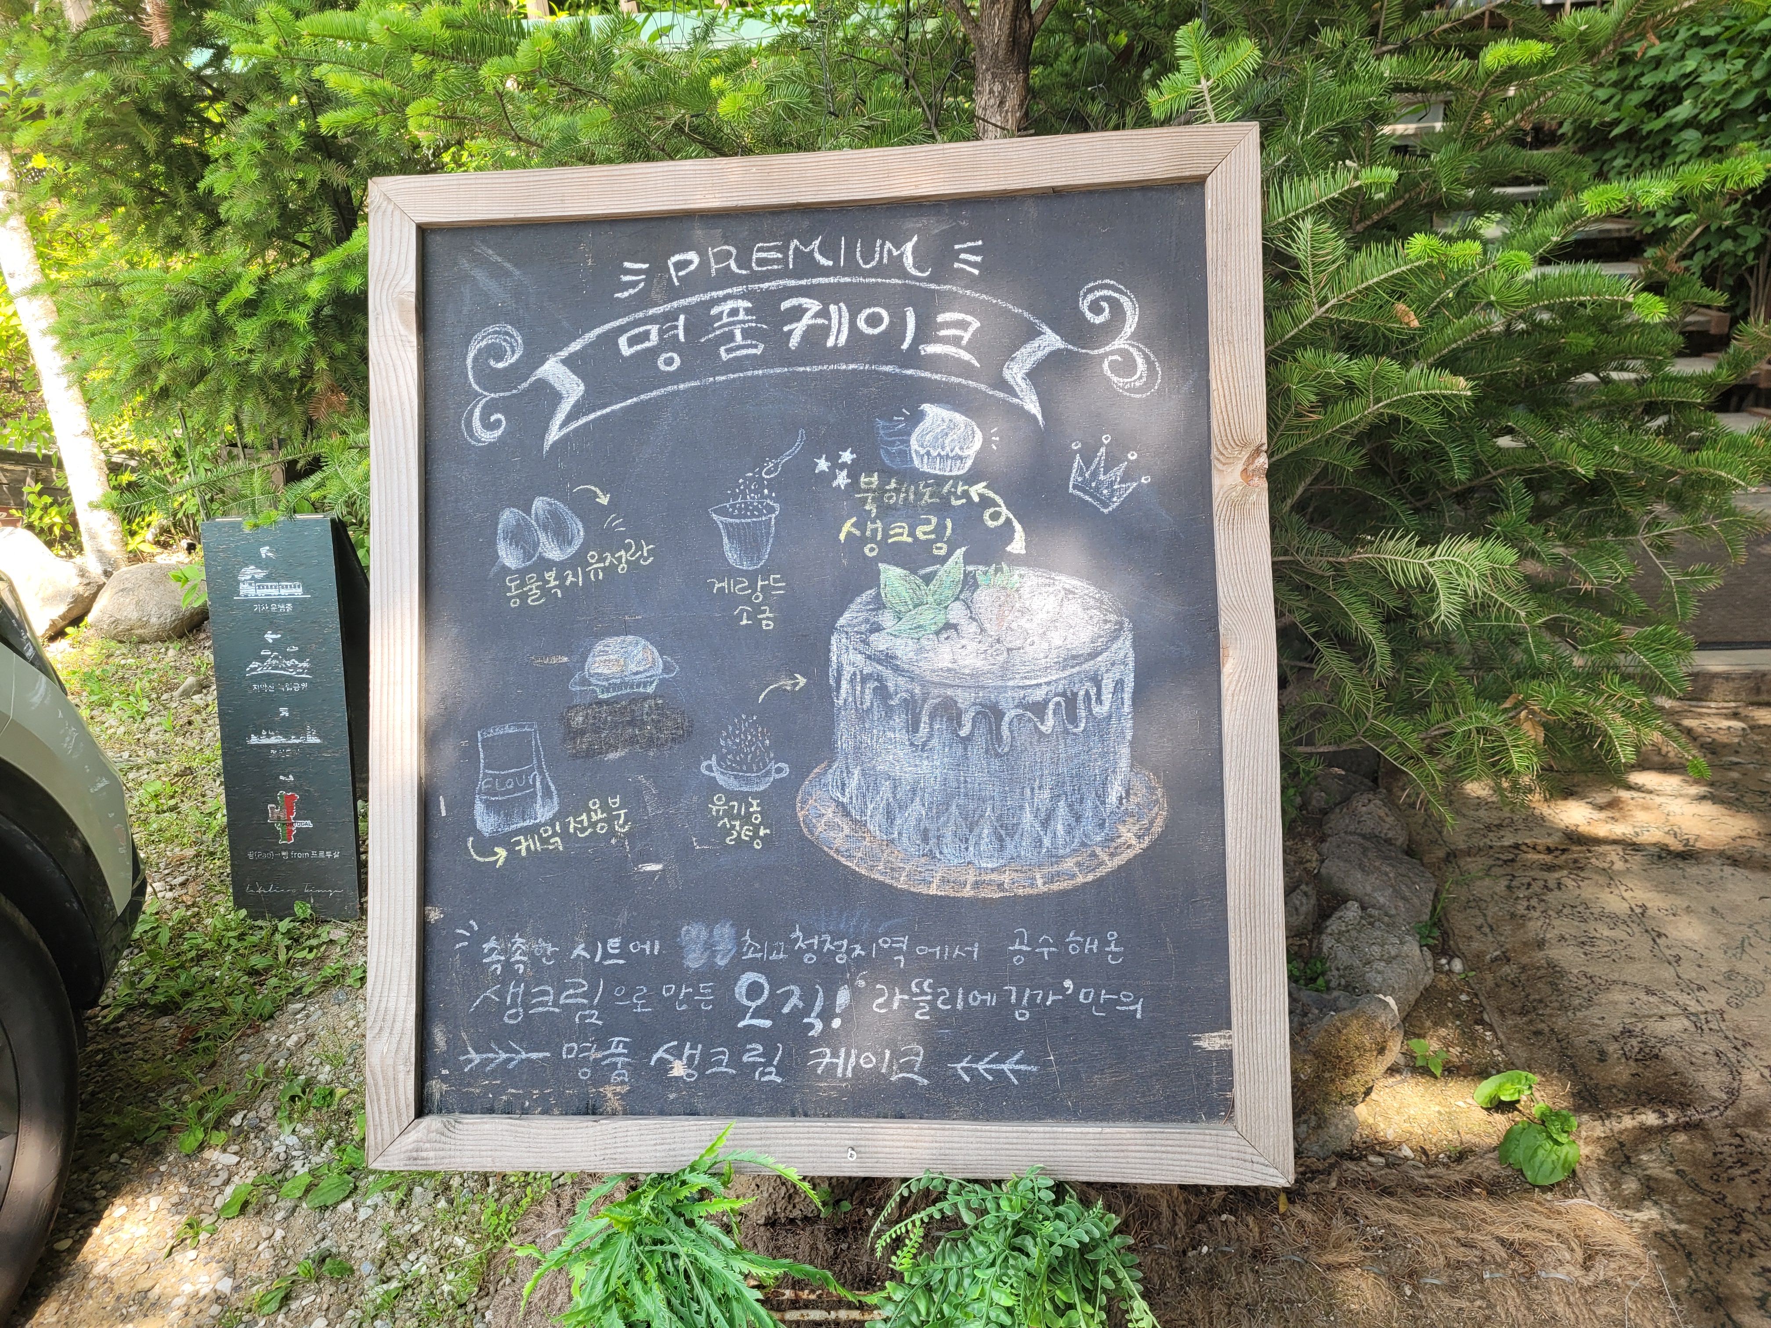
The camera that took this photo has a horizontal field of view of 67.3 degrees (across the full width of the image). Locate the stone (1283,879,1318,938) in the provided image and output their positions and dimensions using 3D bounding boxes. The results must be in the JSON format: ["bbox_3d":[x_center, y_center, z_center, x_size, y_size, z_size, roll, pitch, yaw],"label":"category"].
[{"bbox_3d":[0.754,0.456,2.465,0.092,0.117,0.078,-1,23,0],"label":"stone"}]

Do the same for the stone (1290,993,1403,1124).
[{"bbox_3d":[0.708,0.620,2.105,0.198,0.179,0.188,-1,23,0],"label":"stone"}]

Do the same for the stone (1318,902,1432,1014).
[{"bbox_3d":[0.851,0.519,2.314,0.177,0.196,0.185,-1,23,0],"label":"stone"}]

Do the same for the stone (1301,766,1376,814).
[{"bbox_3d":[0.986,0.286,2.885,0.152,0.112,0.129,-1,23,0],"label":"stone"}]

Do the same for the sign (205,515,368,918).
[{"bbox_3d":[-1.208,0.053,2.798,0.265,0.775,0.526,1,23,5],"label":"sign"}]

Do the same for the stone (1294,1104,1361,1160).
[{"bbox_3d":[0.662,0.714,2.028,0.118,0.069,0.077,-1,23,0],"label":"stone"}]

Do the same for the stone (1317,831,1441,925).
[{"bbox_3d":[0.948,0.422,2.564,0.211,0.175,0.190,-1,23,0],"label":"stone"}]

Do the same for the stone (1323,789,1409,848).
[{"bbox_3d":[1.000,0.335,2.773,0.162,0.128,0.162,-1,23,0],"label":"stone"}]

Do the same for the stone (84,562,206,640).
[{"bbox_3d":[-2.279,-0.194,4.138,0.358,0.234,0.269,-1,23,0],"label":"stone"}]

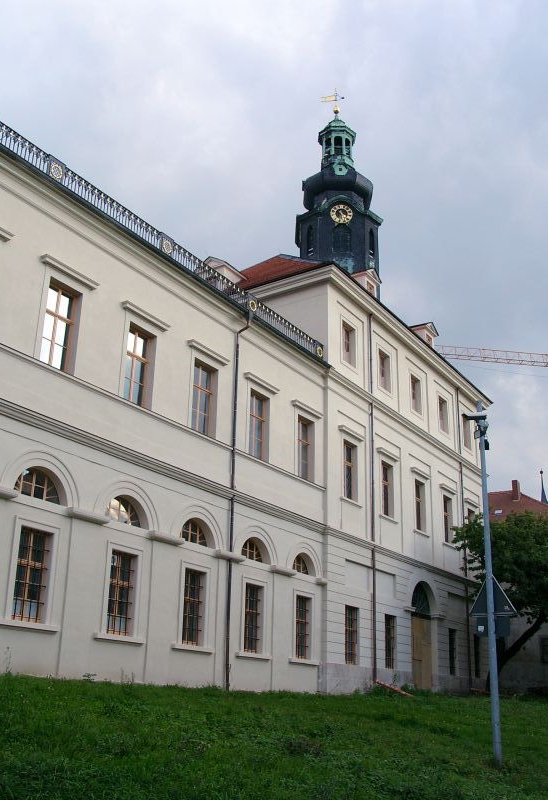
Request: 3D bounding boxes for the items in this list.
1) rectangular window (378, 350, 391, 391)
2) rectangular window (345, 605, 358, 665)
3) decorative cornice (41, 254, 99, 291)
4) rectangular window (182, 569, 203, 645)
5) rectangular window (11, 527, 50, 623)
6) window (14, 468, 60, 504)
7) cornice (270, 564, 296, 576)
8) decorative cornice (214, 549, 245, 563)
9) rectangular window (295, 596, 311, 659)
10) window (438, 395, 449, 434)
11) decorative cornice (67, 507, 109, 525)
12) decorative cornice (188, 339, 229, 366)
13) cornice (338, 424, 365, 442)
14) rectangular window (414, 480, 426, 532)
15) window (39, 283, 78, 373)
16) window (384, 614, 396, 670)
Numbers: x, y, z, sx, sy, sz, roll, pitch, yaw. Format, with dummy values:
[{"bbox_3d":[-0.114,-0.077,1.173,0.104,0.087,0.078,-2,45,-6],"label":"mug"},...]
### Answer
[{"bbox_3d":[5.732,-1.446,41.578,0.220,2.138,1.209,-13,-26,32],"label":"rectangular window"},{"bbox_3d":[3.188,10.088,34.623,0.306,2.398,1.224,-13,-26,33],"label":"rectangular window"},{"bbox_3d":[-6.153,-3.773,24.492,0.270,0.270,2.149,-12,-25,32],"label":"decorative cornice"},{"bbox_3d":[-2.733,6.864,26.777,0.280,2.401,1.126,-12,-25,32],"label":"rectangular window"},{"bbox_3d":[-6.171,4.505,20.765,0.220,2.388,1.100,-13,-26,32],"label":"rectangular window"},{"bbox_3d":[-6.607,2.367,22.527,0.220,0.898,1.813,-12,-25,32],"label":"window"},{"bbox_3d":[0.384,6.651,31.198,0.270,0.240,1.512,-12,-25,32],"label":"cornice"},{"bbox_3d":[-1.542,5.607,28.799,0.297,0.225,1.492,-13,-26,33],"label":"decorative cornice"},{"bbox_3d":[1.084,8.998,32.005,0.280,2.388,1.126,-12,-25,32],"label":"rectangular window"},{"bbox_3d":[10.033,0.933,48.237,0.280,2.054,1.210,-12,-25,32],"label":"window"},{"bbox_3d":[-5.168,3.223,22.473,0.247,0.204,1.447,-13,-26,32],"label":"decorative cornice"},{"bbox_3d":[-2.397,-1.679,30.064,0.279,0.252,2.178,-13,-26,33],"label":"decorative cornice"},{"bbox_3d":[3.664,1.636,37.679,0.261,0.207,2.052,-13,-26,33],"label":"cornice"},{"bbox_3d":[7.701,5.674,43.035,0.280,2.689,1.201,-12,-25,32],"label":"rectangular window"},{"bbox_3d":[-6.605,-2.169,24.588,0.324,2.772,1.278,-13,-26,33],"label":"window"},{"bbox_3d":[5.284,10.946,36.495,0.220,2.449,1.093,-13,-26,32],"label":"window"}]

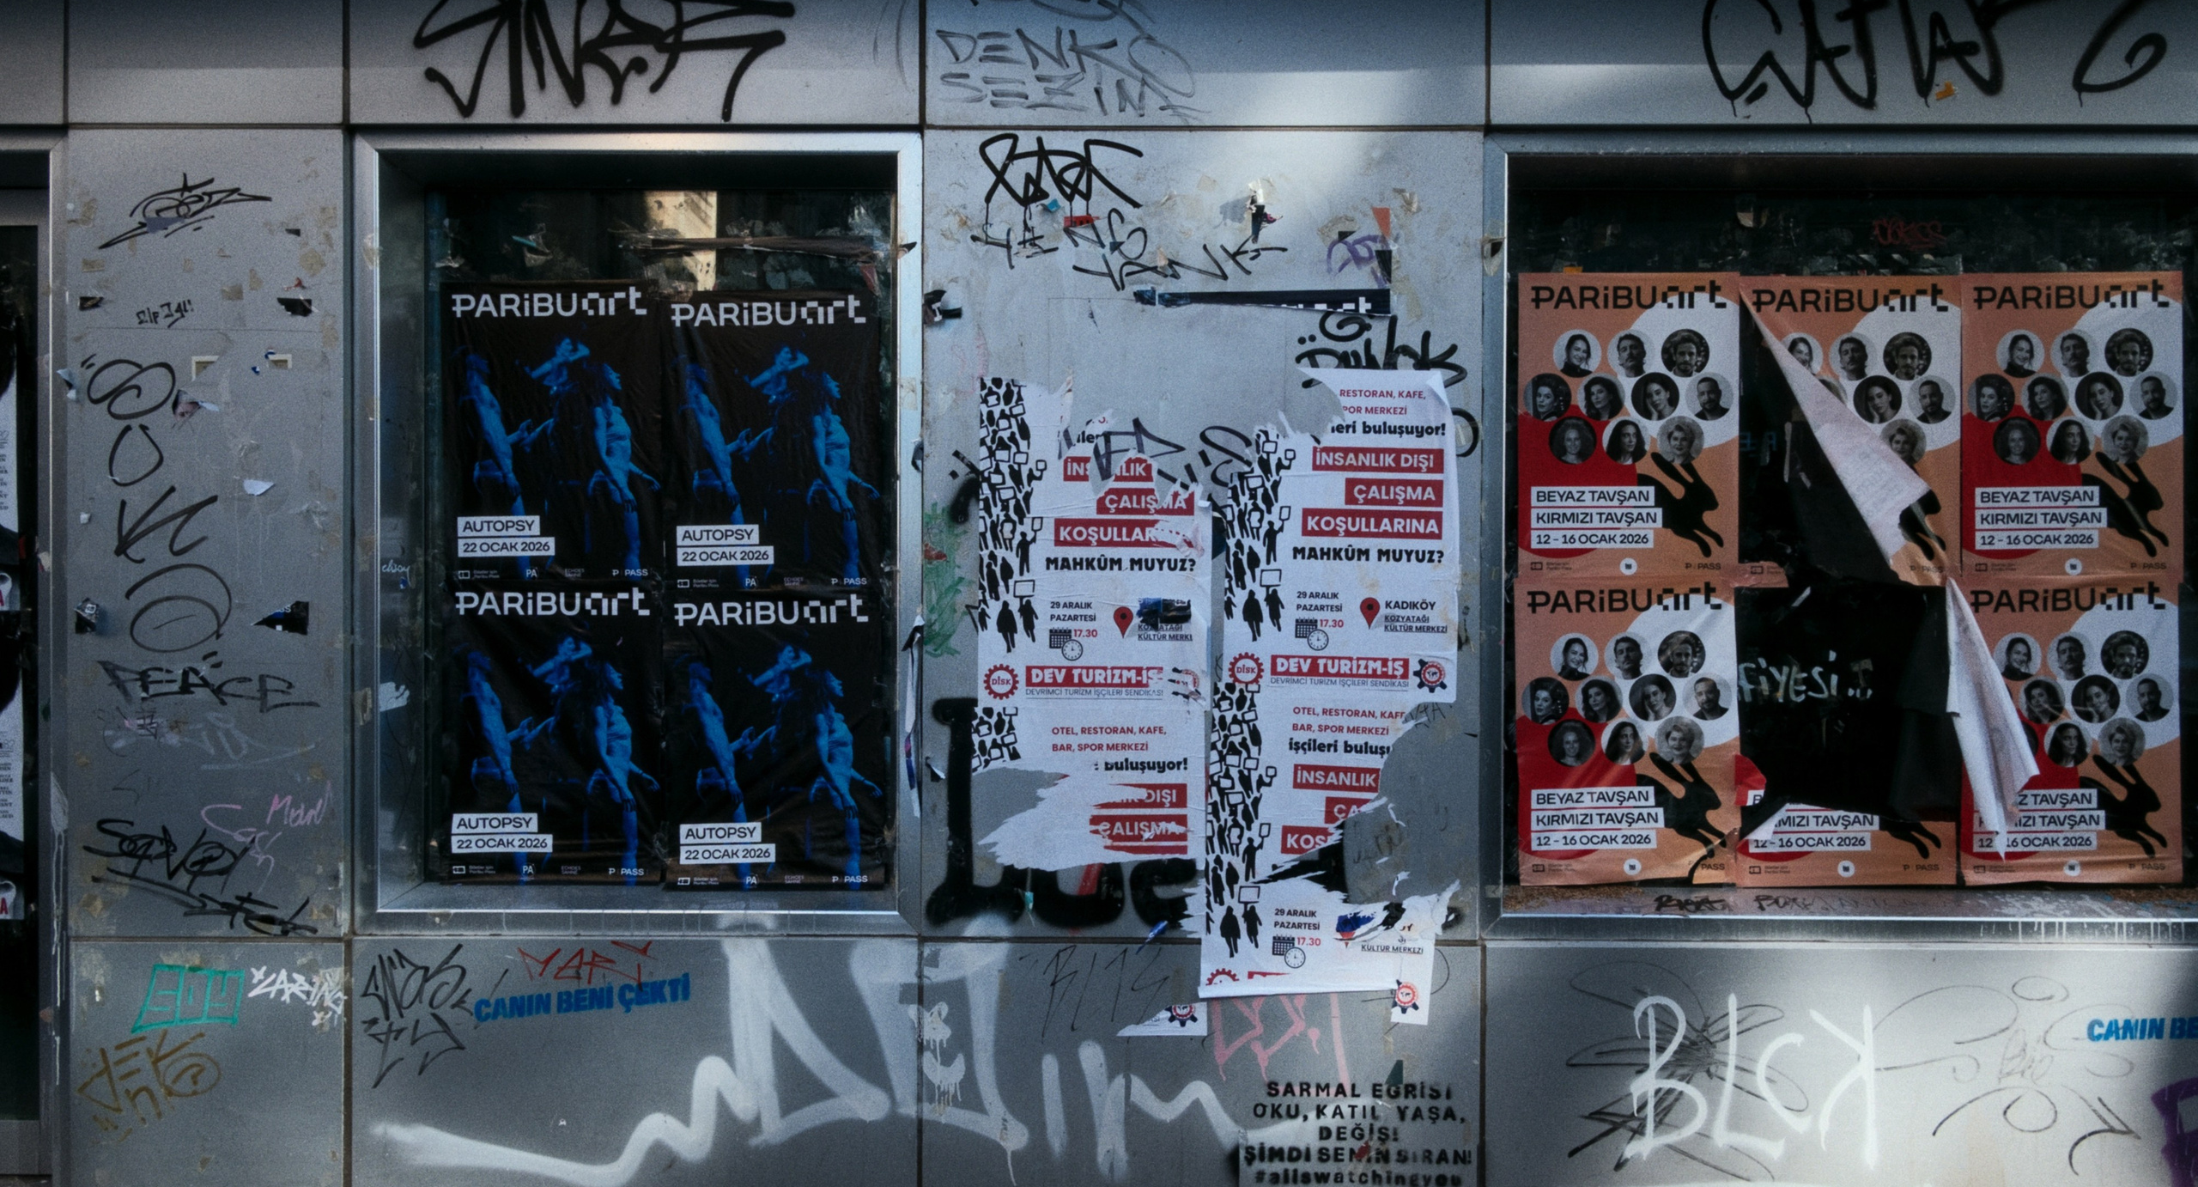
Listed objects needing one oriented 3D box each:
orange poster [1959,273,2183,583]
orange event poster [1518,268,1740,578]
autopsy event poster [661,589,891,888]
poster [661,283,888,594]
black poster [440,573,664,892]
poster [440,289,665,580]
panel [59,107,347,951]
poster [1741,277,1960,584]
[{"bbox_3d":[2.177,-0.371,3.277,0.495,0.689,0.010,0,1,0],"label":"orange poster"},{"bbox_3d":[1.186,-0.373,3.277,0.493,0.685,0.010,0,1,0],"label":"orange event poster"},{"bbox_3d":[-0.725,0.329,3.283,0.512,0.672,0.010,0,1,0],"label":"autopsy event poster"},{"bbox_3d":[-0.722,-0.340,3.277,0.492,0.672,0.010,0,1,0],"label":"poster"},{"bbox_3d":[-1.222,0.314,3.283,0.498,0.682,0.010,0,1,0],"label":"black poster"},{"bbox_3d":[-1.219,-0.359,3.277,0.491,0.664,0.010,0,1,0],"label":"poster"},{"bbox_3d":[-1.842,-0.123,3.044,0.579,1.674,0.030,0,1,0],"label":"panel"},{"bbox_3d":[1.672,-0.363,3.257,0.492,0.685,0.050,0,1,0],"label":"poster"}]

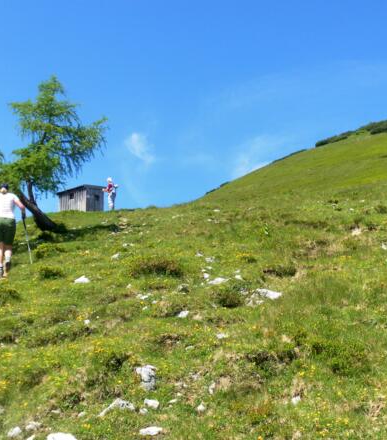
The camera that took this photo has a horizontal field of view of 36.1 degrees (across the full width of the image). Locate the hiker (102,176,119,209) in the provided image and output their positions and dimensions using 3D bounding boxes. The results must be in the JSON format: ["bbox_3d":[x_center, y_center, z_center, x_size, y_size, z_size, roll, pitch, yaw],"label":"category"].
[{"bbox_3d":[-4.196,-1.340,30.000,0.720,1.730,0.520,-1,-12,5],"label":"hiker"}]

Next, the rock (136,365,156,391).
[{"bbox_3d":[-0.325,1.088,4.100,0.140,0.160,0.130,0,-12,0],"label":"rock"}]

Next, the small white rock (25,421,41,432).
[{"bbox_3d":[-0.977,1.253,3.600,0.100,0.070,0.085,0,-12,0],"label":"small white rock"}]

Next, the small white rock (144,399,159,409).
[{"bbox_3d":[-0.275,1.199,3.880,0.088,0.055,0.075,0,-7,-4],"label":"small white rock"}]

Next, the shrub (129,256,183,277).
[{"bbox_3d":[-0.564,0.690,8.800,0.790,0.290,0.600,0,-12,0],"label":"shrub"}]

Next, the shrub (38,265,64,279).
[{"bbox_3d":[-2.369,0.859,9.900,0.430,0.230,0.380,0,-12,0],"label":"shrub"}]

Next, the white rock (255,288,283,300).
[{"bbox_3d":[0.783,0.778,6.200,0.280,0.100,0.200,-1,-7,7],"label":"white rock"}]

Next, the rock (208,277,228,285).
[{"bbox_3d":[0.303,0.735,7.200,0.235,0.075,0.170,0,-7,2],"label":"rock"}]

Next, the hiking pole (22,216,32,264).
[{"bbox_3d":[-3.021,0.300,10.800,0.050,1.050,0.050,-9,-6,0],"label":"hiking pole"}]

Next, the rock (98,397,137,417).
[{"bbox_3d":[-0.499,1.231,3.900,0.235,0.085,0.160,1,-7,-7],"label":"rock"}]

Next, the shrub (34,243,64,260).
[{"bbox_3d":[-2.789,0.615,11.500,0.550,0.310,0.500,2,-7,-14],"label":"shrub"}]

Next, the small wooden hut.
[{"bbox_3d":[-6.667,-1.055,35.000,2.300,1.750,1.500,-6,-9,39],"label":"small wooden hut"}]

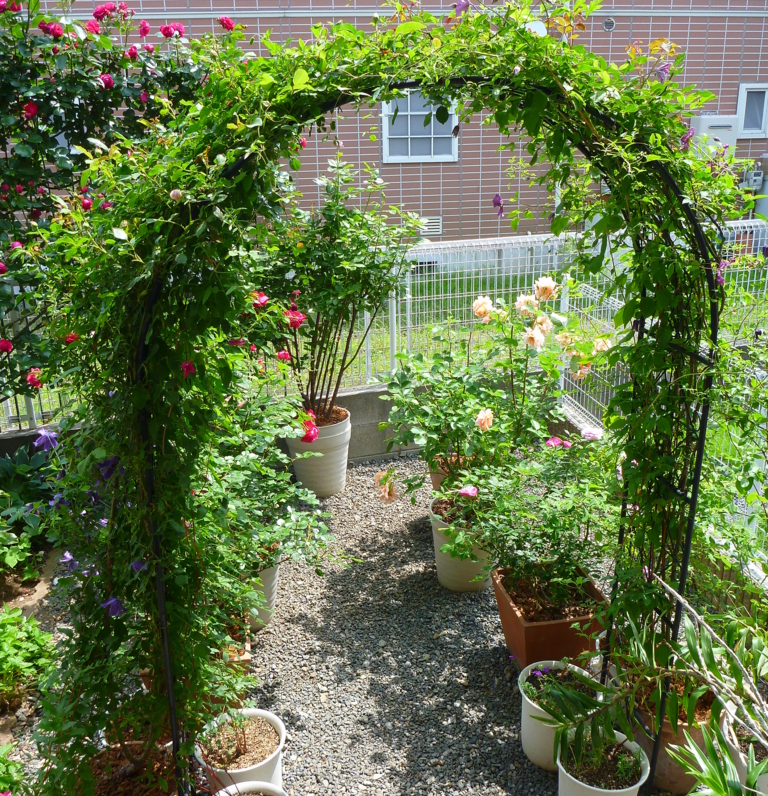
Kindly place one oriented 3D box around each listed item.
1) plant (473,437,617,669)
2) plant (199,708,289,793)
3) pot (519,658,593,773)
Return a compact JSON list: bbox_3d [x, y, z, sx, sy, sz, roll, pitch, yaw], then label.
[{"bbox_3d":[0.534,0.553,2.885,0.450,0.820,0.450,-4,18,-11],"label":"plant"},{"bbox_3d":[-0.390,1.052,2.312,0.247,0.236,0.247,-1,17,0],"label":"plant"},{"bbox_3d":[0.535,0.968,2.527,0.246,0.240,0.246,-1,17,0],"label":"pot"}]

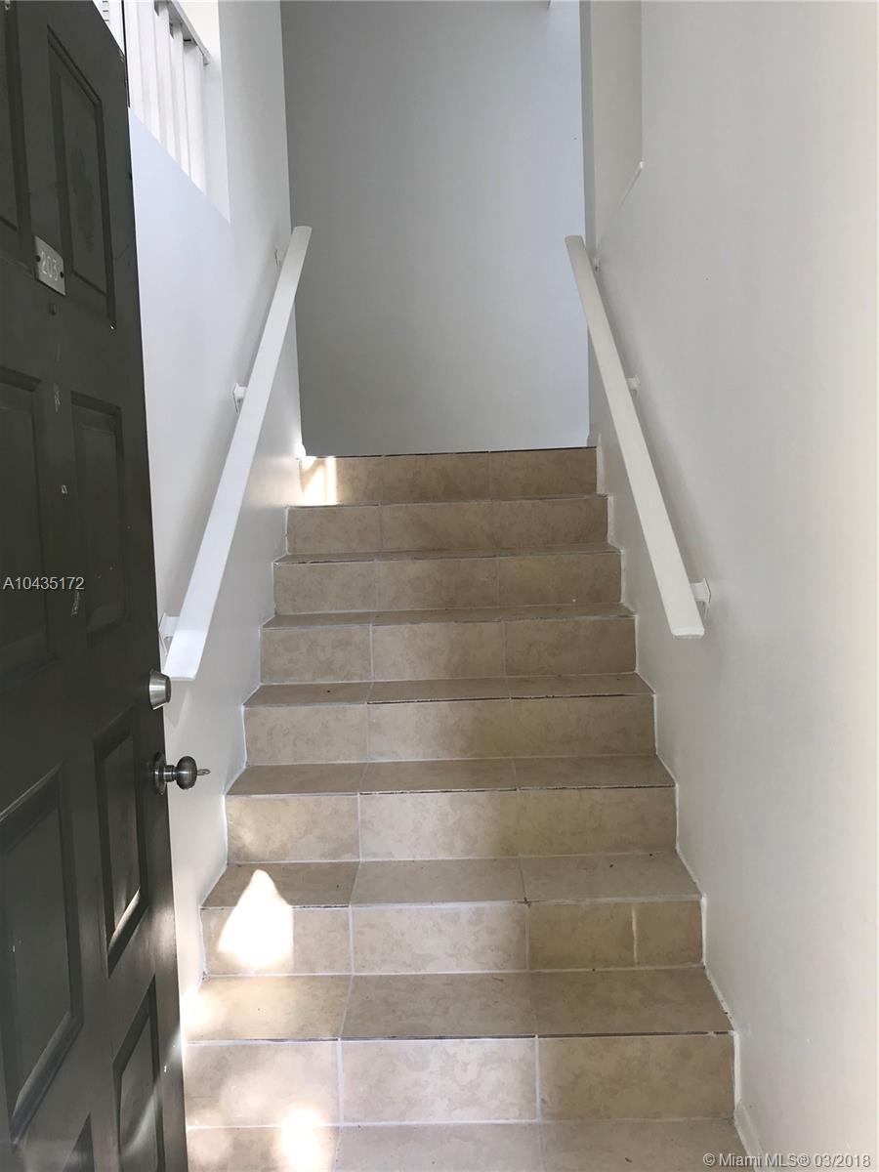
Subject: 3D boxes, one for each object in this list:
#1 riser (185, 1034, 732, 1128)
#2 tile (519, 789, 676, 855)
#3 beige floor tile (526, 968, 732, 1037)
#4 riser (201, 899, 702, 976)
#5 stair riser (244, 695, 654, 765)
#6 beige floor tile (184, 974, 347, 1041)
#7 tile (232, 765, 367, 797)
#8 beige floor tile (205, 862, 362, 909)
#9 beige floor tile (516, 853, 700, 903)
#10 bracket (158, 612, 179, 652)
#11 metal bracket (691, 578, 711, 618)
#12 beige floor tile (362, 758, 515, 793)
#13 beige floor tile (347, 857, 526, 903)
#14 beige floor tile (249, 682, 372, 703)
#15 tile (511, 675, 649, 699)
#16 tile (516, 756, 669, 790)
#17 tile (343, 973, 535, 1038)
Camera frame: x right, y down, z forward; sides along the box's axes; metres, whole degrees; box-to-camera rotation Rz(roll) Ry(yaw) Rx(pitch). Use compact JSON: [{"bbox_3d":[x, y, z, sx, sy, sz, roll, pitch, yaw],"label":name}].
[{"bbox_3d":[0.031,1.060,2.043,1.200,0.196,0.020,-2,7,1],"label":"riser"},{"bbox_3d":[0.420,0.624,2.525,0.415,0.181,0.013,-2,7,1],"label":"tile"},{"bbox_3d":[0.423,0.953,2.165,0.419,0.020,0.260,-2,6,2],"label":"beige floor tile"},{"bbox_3d":[0.028,0.854,2.308,1.213,0.172,0.020,-2,6,2],"label":"riser"},{"bbox_3d":[0.029,0.426,2.808,1.213,0.178,0.020,-2,6,2],"label":"stair riser"},{"bbox_3d":[-0.396,0.979,2.189,0.360,0.020,0.260,-2,6,2],"label":"beige floor tile"},{"bbox_3d":[-0.395,0.554,2.689,0.362,0.020,0.261,-2,6,2],"label":"tile"},{"bbox_3d":[-0.391,0.763,2.414,0.353,0.013,0.267,-2,7,1],"label":"beige floor tile"},{"bbox_3d":[0.421,0.739,2.396,0.415,0.013,0.267,-2,7,1],"label":"beige floor tile"},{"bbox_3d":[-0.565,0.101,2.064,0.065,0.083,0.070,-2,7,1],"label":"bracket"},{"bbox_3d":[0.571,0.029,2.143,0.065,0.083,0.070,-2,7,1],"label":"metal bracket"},{"bbox_3d":[-0.002,0.536,2.655,0.421,0.013,0.271,-2,7,1],"label":"beige floor tile"},{"bbox_3d":[0.000,0.758,2.428,0.425,0.020,0.258,-2,6,2],"label":"beige floor tile"},{"bbox_3d":[-0.396,0.339,2.943,0.359,0.020,0.268,-2,6,2],"label":"beige floor tile"},{"bbox_3d":[0.419,0.312,2.898,0.415,0.013,0.272,-2,7,1],"label":"tile"},{"bbox_3d":[0.420,0.523,2.645,0.415,0.013,0.271,-2,7,1],"label":"tile"},{"bbox_3d":[0.000,0.955,2.157,0.421,0.013,0.266,-2,7,1],"label":"tile"}]

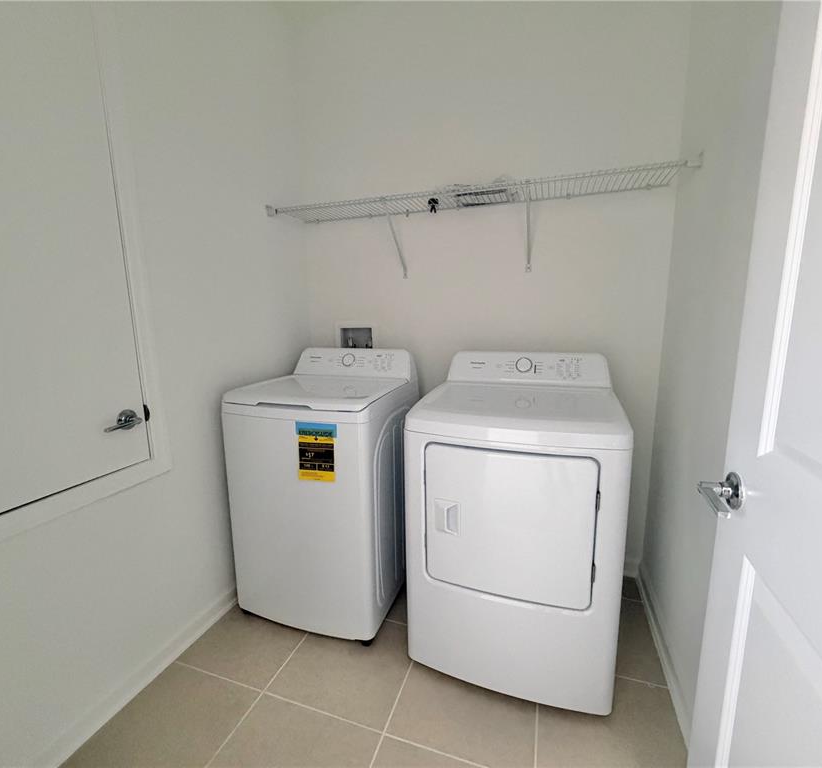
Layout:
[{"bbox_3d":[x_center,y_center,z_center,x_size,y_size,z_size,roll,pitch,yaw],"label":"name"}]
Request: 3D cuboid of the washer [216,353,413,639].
[{"bbox_3d":[-0.368,0.429,1.897,0.677,1.125,0.675,3,11,19],"label":"washer"}]

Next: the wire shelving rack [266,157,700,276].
[{"bbox_3d":[0.200,-0.674,1.869,1.763,0.345,0.312,3,11,19],"label":"wire shelving rack"}]

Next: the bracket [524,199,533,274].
[{"bbox_3d":[0.504,-0.653,1.773,0.025,0.327,0.297,3,11,19],"label":"bracket"}]

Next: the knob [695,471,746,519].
[{"bbox_3d":[0.608,0.220,0.804,0.064,0.068,0.138,2,11,16],"label":"knob"}]

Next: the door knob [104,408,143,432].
[{"bbox_3d":[-0.925,0.127,1.333,0.064,0.068,0.143,3,11,19],"label":"door knob"}]

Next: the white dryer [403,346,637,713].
[{"bbox_3d":[0.409,0.466,1.629,0.685,1.125,0.675,3,11,19],"label":"white dryer"}]

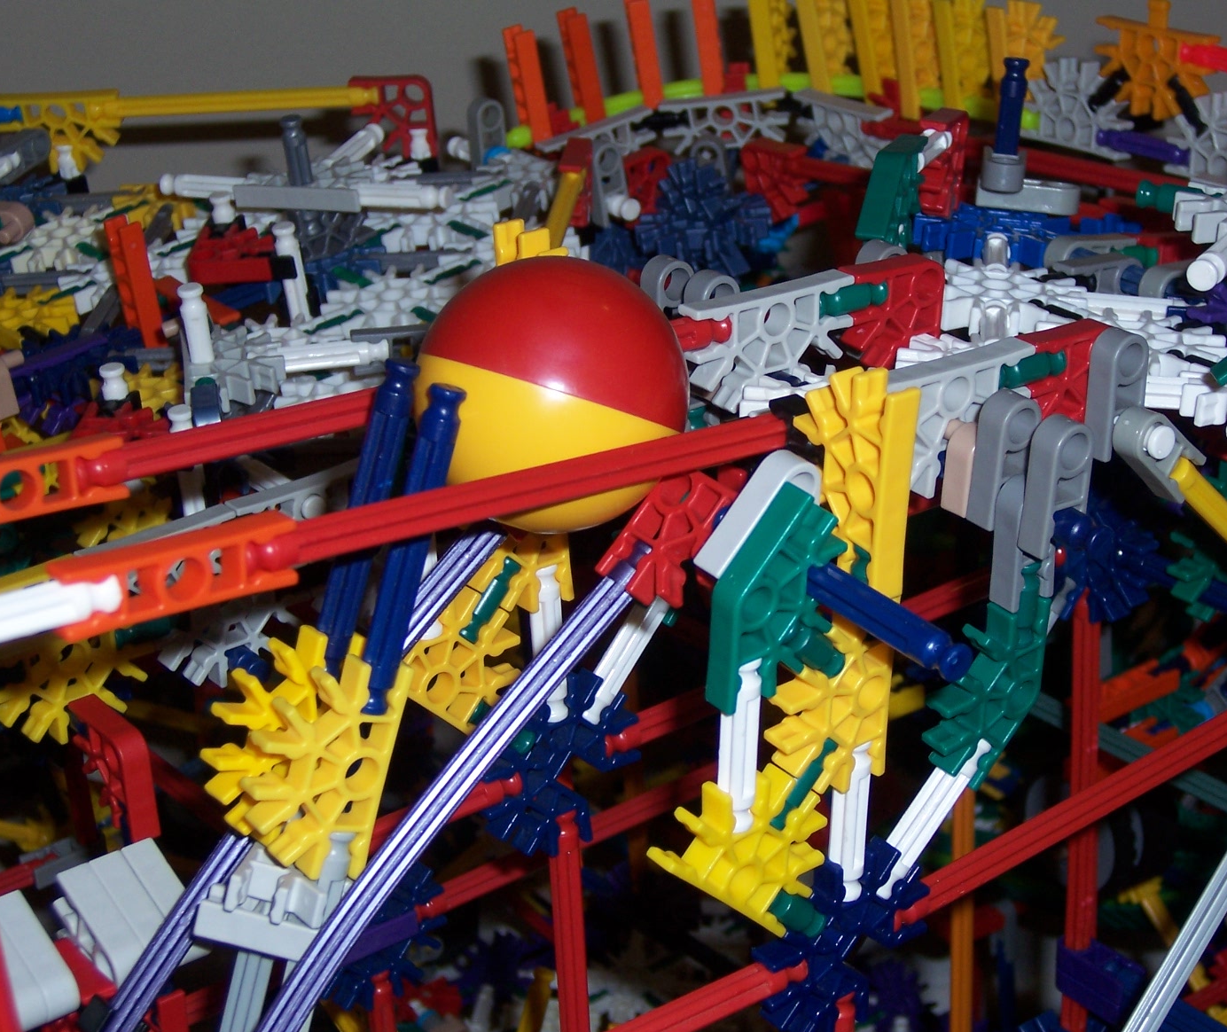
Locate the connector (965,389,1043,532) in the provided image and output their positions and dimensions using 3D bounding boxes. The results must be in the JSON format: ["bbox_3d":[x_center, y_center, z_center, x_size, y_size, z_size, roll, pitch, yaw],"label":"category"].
[{"bbox_3d":[0.070,-0.011,0.519,0.010,0.024,0.006,-17,32,-36],"label":"connector"}]

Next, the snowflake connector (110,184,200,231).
[{"bbox_3d":[-0.133,-0.092,0.868,0.039,0.006,0.024,-3,29,10],"label":"snowflake connector"}]

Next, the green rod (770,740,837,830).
[{"bbox_3d":[0.032,0.044,0.479,0.006,0.006,0.017,35,77,0],"label":"green rod"}]

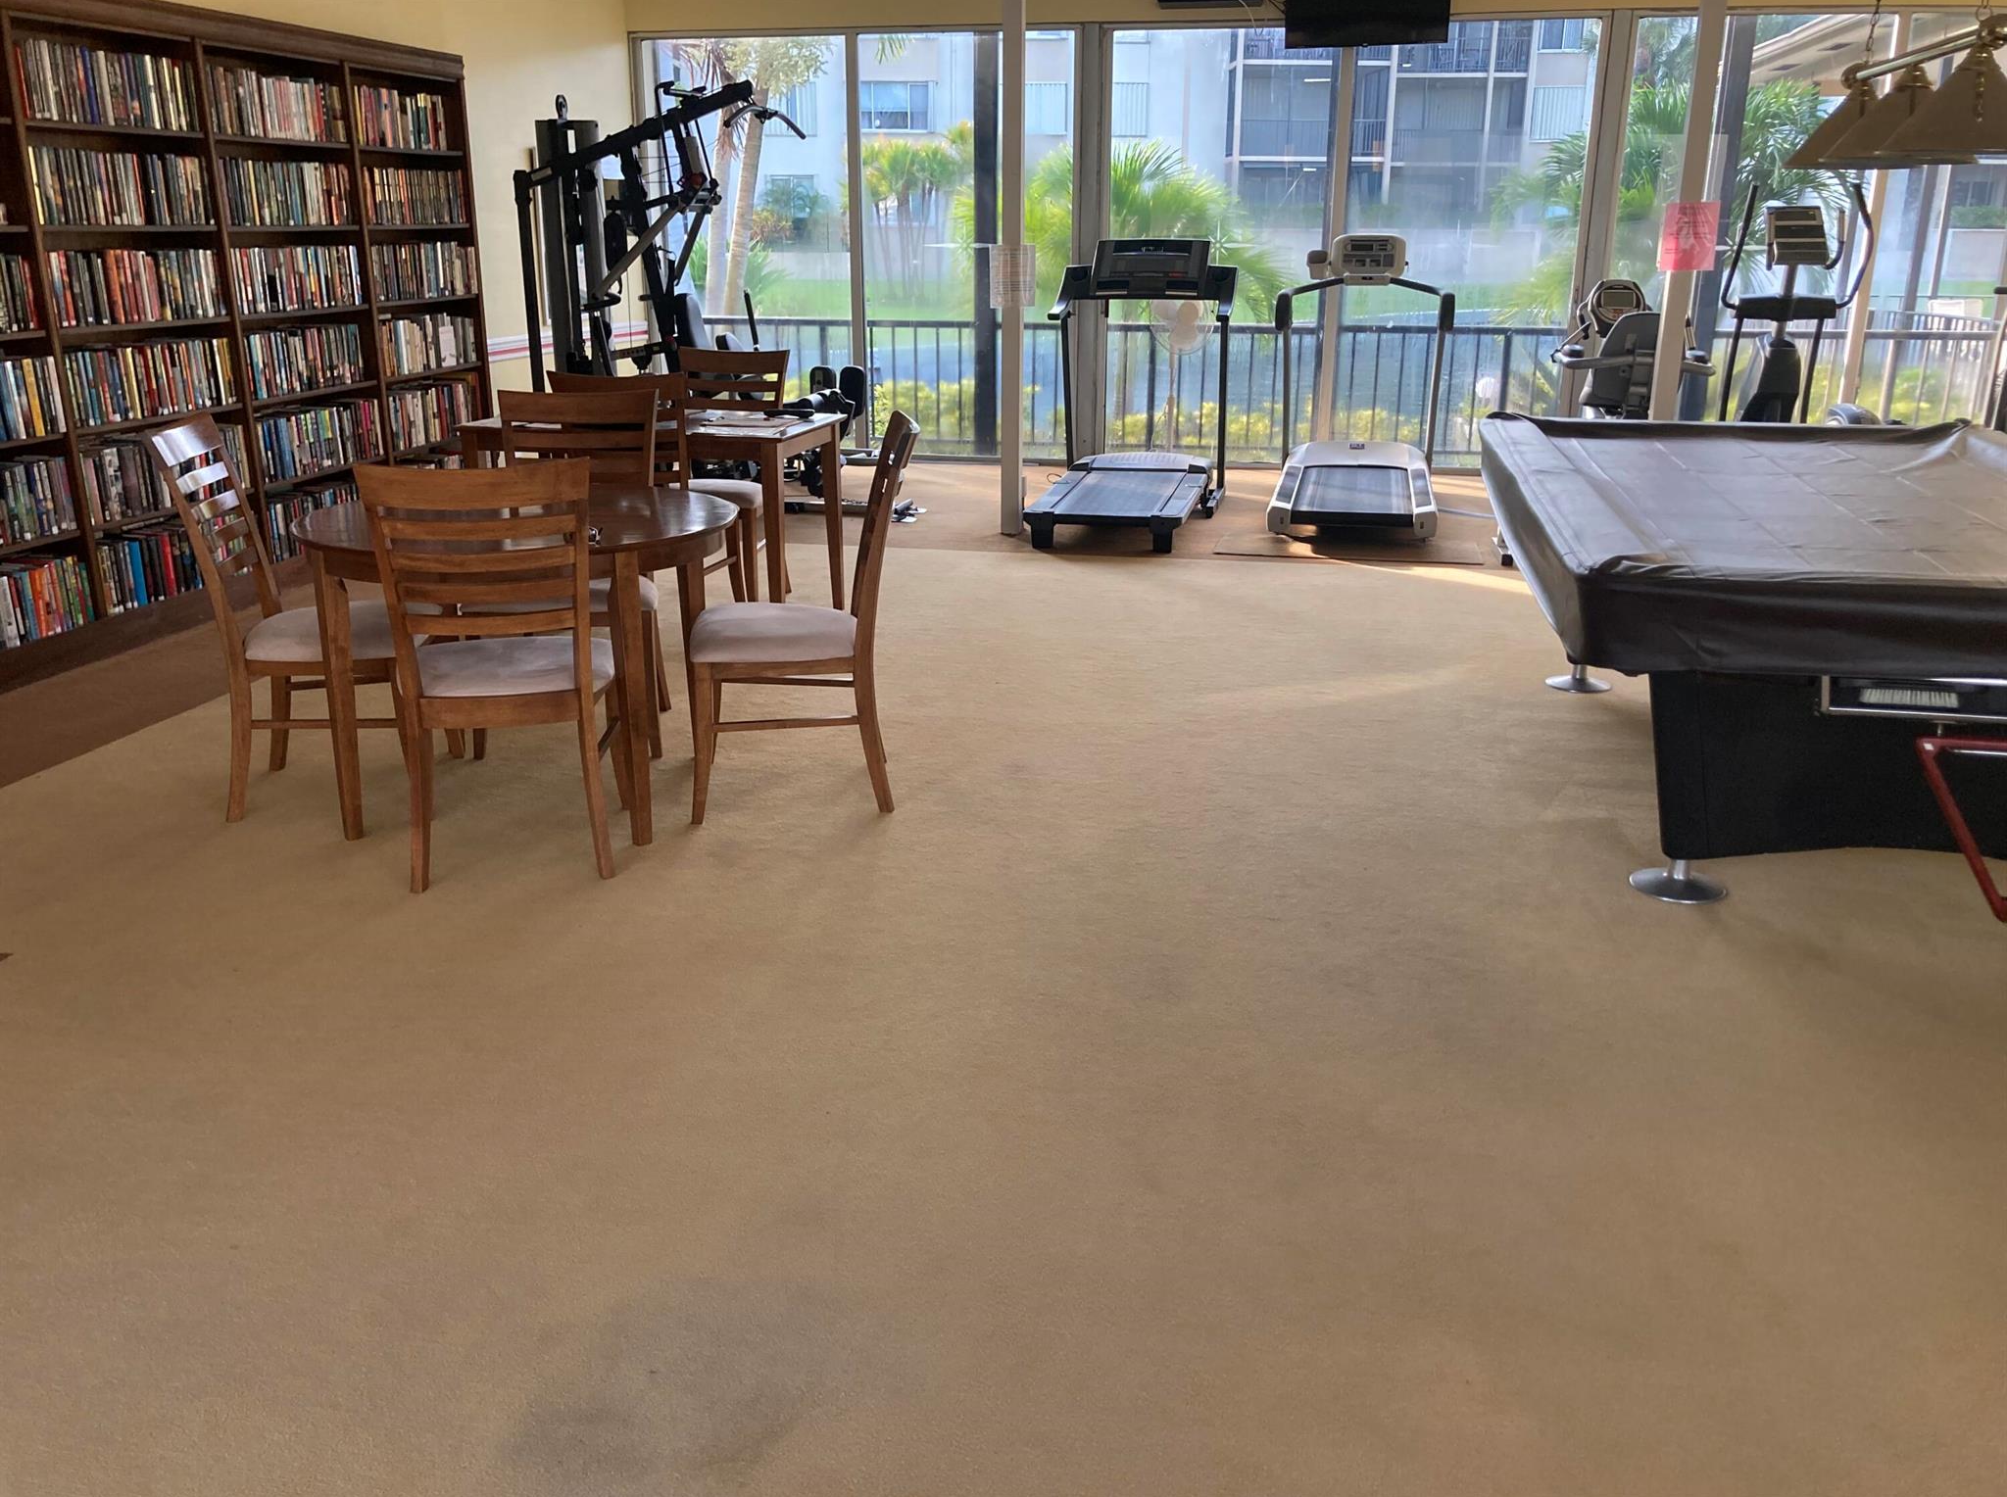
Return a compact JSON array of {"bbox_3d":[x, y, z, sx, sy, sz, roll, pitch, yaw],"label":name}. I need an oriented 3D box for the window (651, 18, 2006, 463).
[{"bbox_3d":[1.804,-2.900,9.529,8.200,2.520,0.150,3,18,10],"label":"window"}]

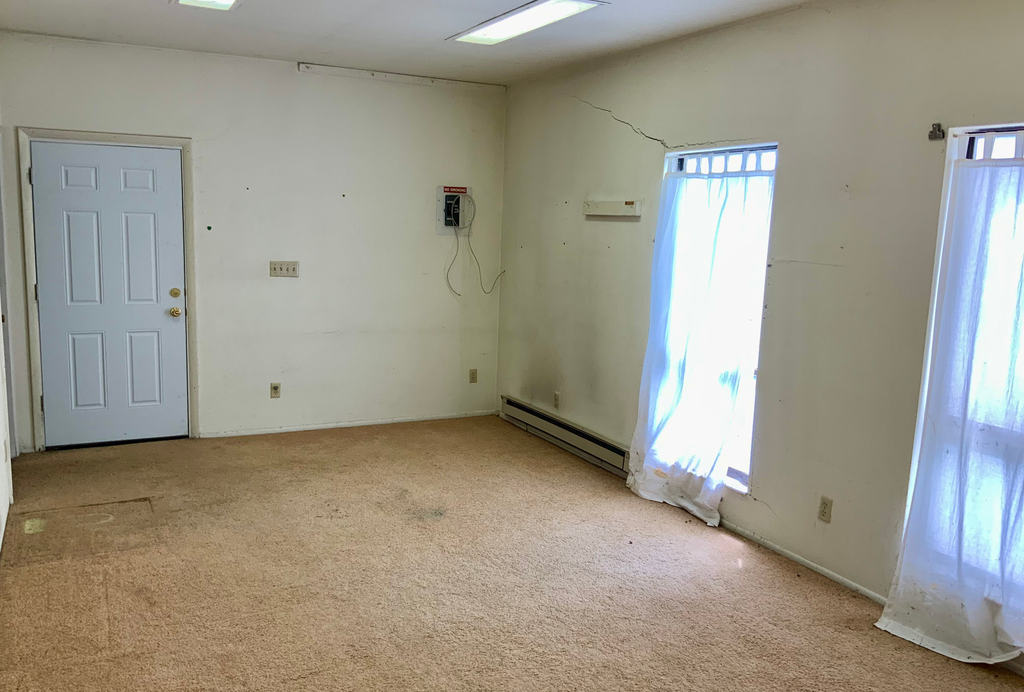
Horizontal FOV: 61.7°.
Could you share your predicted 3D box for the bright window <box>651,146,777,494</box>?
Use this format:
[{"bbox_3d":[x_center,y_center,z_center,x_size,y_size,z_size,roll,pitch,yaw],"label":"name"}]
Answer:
[{"bbox_3d":[1.139,-0.182,4.884,0.100,1.834,0.910,-3,10,-28],"label":"bright window"}]

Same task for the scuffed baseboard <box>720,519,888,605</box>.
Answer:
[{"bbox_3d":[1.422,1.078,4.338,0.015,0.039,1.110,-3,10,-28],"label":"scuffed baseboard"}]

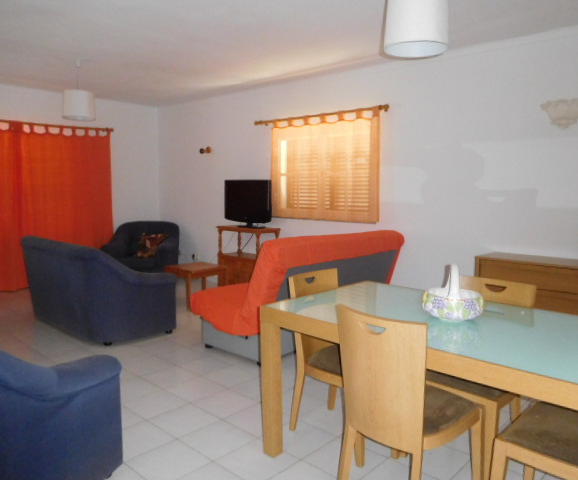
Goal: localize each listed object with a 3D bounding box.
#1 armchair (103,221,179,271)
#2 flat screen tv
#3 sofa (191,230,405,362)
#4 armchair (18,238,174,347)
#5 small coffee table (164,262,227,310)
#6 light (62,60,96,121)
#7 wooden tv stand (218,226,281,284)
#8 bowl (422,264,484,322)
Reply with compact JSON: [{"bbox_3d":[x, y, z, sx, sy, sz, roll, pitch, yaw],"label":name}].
[{"bbox_3d":[-2.090,0.192,6.550,0.930,0.870,0.860,0,6,-3],"label":"armchair"},{"bbox_3d":[-0.508,-0.441,5.830,0.820,0.600,0.210,6,8,42],"label":"flat screen tv"},{"bbox_3d":[0.144,0.401,4.280,1.170,0.975,1.780,6,8,42],"label":"sofa"},{"bbox_3d":[-1.836,0.417,4.507,0.830,0.860,1.420,-6,9,-45],"label":"armchair"},{"bbox_3d":[-1.103,0.533,5.505,0.570,0.430,0.550,6,8,42],"label":"small coffee table"},{"bbox_3d":[-2.173,-1.535,4.799,0.345,0.635,0.345,6,8,42],"label":"light"},{"bbox_3d":[-0.502,0.278,5.950,0.820,0.855,0.430,6,8,42],"label":"wooden tv stand"},{"bbox_3d":[0.757,0.235,2.111,0.280,0.253,0.260,3,6,20],"label":"bowl"}]

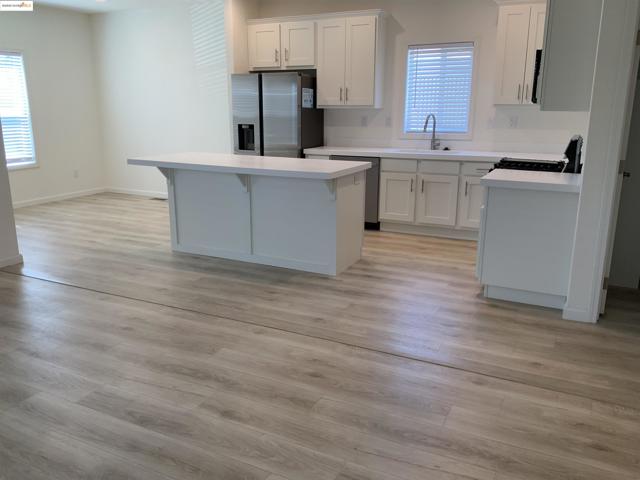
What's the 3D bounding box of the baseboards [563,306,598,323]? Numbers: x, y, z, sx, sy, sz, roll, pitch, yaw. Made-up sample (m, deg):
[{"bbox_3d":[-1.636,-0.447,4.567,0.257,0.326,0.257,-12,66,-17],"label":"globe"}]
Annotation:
[{"bbox_3d":[1.784,0.514,3.663,0.210,0.090,0.030,7,16,26],"label":"baseboards"}]

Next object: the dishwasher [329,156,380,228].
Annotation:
[{"bbox_3d":[0.526,-0.611,6.496,0.615,0.865,0.600,7,16,26],"label":"dishwasher"}]

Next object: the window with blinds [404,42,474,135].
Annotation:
[{"bbox_3d":[1.373,-1.734,6.202,0.750,1.000,0.100,7,16,26],"label":"window with blinds"}]

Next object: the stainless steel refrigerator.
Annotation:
[{"bbox_3d":[-0.498,-1.169,6.825,0.915,1.780,0.690,7,16,26],"label":"stainless steel refrigerator"}]

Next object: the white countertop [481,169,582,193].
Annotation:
[{"bbox_3d":[1.627,-0.464,4.069,0.660,0.047,0.690,7,16,26],"label":"white countertop"}]

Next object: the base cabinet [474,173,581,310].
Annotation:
[{"bbox_3d":[1.633,-0.038,4.185,0.650,0.900,0.670,7,16,26],"label":"base cabinet"}]

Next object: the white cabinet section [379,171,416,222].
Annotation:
[{"bbox_3d":[0.985,-0.535,6.263,0.431,0.549,0.500,7,16,25],"label":"white cabinet section"}]

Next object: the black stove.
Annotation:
[{"bbox_3d":[1.916,-0.248,4.811,0.720,1.000,0.760,7,16,26],"label":"black stove"}]

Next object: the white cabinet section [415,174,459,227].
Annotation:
[{"bbox_3d":[1.389,-0.485,6.072,0.452,0.549,0.500,7,16,25],"label":"white cabinet section"}]

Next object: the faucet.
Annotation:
[{"bbox_3d":[1.269,-1.217,6.096,0.125,0.410,0.245,7,16,26],"label":"faucet"}]

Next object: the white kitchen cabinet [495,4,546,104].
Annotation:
[{"bbox_3d":[2.161,-1.908,5.512,0.590,1.030,0.334,7,16,26],"label":"white kitchen cabinet"}]

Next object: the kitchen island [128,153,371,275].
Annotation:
[{"bbox_3d":[-0.677,-0.293,5.140,2.135,0.915,0.873,7,16,26],"label":"kitchen island"}]

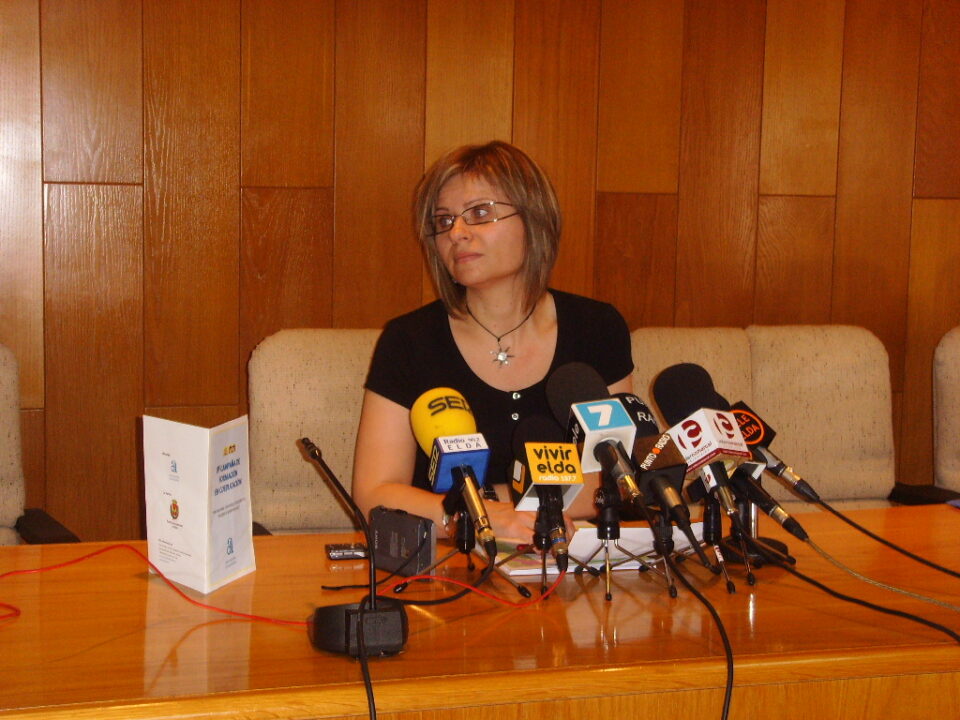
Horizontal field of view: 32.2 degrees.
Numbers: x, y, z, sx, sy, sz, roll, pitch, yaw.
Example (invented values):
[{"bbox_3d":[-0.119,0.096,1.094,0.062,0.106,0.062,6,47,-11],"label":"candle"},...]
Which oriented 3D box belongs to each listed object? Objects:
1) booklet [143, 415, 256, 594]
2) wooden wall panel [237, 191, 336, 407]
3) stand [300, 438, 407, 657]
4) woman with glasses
[{"bbox_3d":[-0.354,0.182,2.131,0.141,0.210,0.120,-1,7,-14],"label":"booklet"},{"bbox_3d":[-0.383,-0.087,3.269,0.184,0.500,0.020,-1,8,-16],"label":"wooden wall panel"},{"bbox_3d":[-0.155,0.215,1.940,0.108,0.203,0.205,-2,8,-22],"label":"stand"},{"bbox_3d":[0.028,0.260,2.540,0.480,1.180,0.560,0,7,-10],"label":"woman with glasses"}]

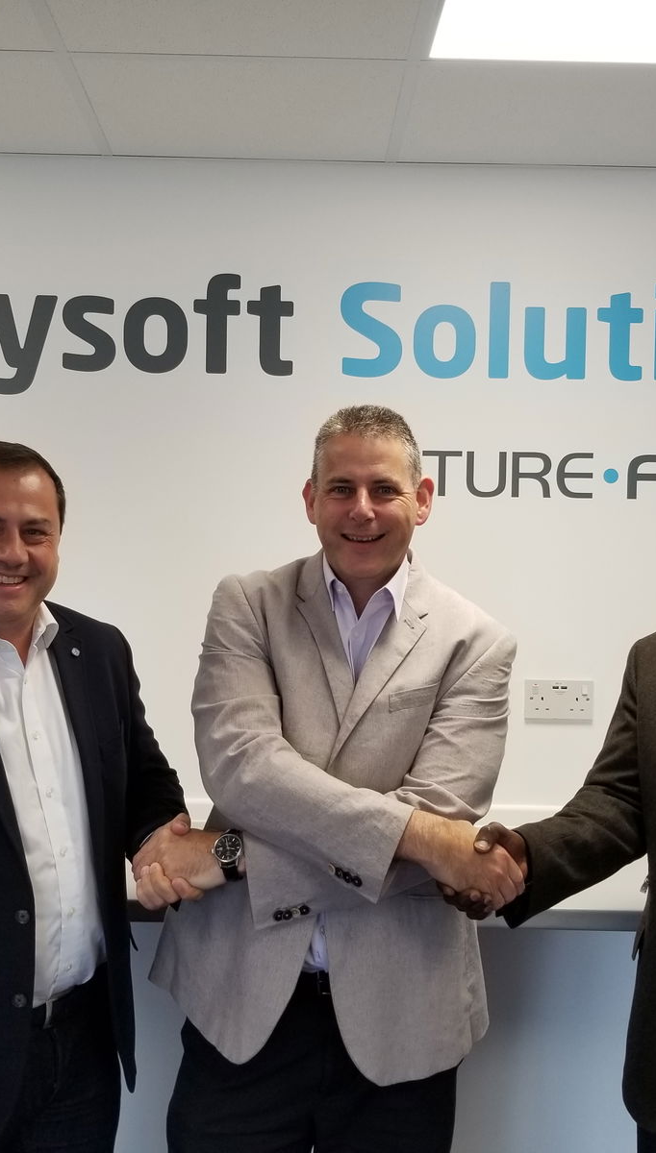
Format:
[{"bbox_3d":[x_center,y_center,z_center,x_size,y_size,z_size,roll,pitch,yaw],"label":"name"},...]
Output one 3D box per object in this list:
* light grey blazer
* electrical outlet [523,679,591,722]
[{"bbox_3d":[0.008,0.330,1.630,0.520,0.735,0.360,1,1,5],"label":"light grey blazer"},{"bbox_3d":[0.496,0.267,2.484,0.147,0.087,0.013,1,1,-1],"label":"electrical outlet"}]

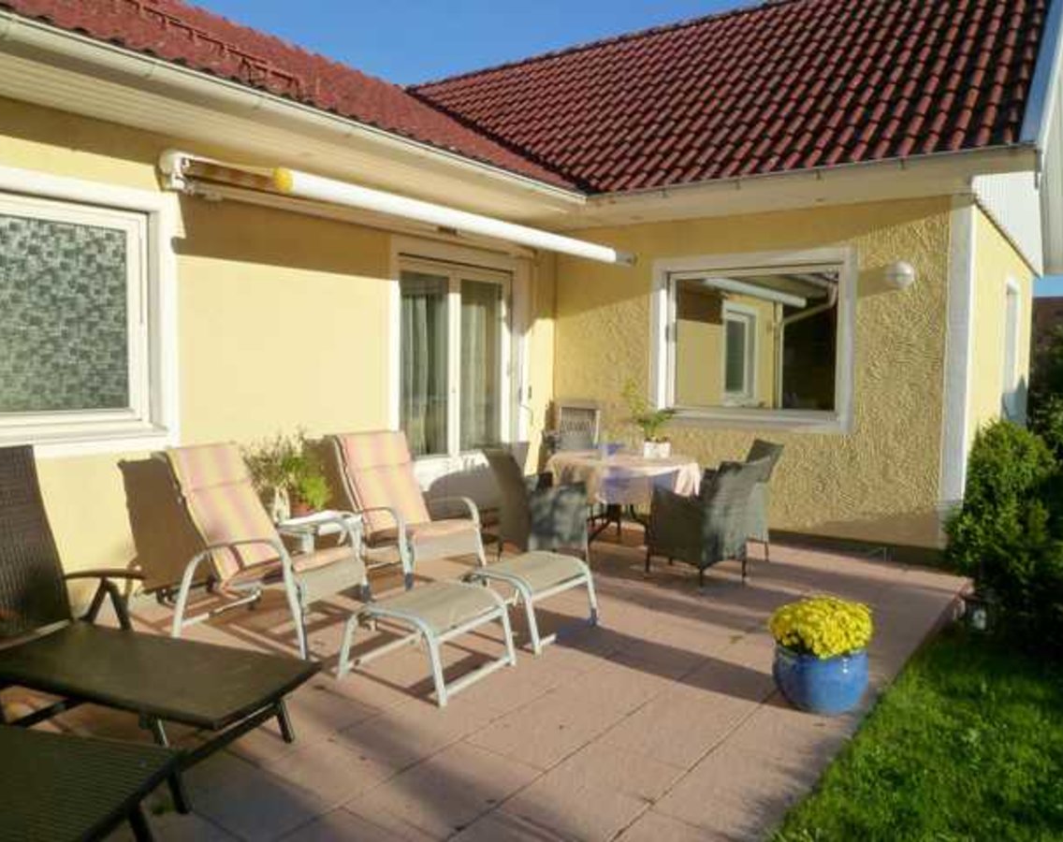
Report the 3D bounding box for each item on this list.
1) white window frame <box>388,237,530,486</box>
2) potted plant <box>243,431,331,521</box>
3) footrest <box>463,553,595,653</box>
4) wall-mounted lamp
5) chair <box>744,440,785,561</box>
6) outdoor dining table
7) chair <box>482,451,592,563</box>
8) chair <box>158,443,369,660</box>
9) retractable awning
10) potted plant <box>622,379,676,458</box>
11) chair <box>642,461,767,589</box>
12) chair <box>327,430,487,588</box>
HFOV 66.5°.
[{"bbox_3d":[-0.575,-0.387,6.901,0.120,2.117,1.743,4,5,36],"label":"white window frame"},{"bbox_3d":[-1.497,0.348,5.042,0.420,0.560,0.480,4,5,36],"label":"potted plant"},{"bbox_3d":[-0.038,0.959,4.491,0.599,0.372,0.613,4,5,36],"label":"footrest"},{"bbox_3d":[2.695,-1.059,5.937,0.200,0.200,0.200,4,5,36],"label":"wall-mounted lamp"},{"bbox_3d":[1.606,0.615,6.369,0.681,0.880,0.566,0,4,-1],"label":"chair"},{"bbox_3d":[0.700,0.673,6.447,1.218,0.739,1.218,0,4,0],"label":"outdoor dining table"},{"bbox_3d":[0.068,0.623,5.889,0.613,0.847,0.540,-2,5,-31],"label":"chair"},{"bbox_3d":[-1.403,0.648,4.392,0.972,1.024,0.652,2,4,24],"label":"chair"},{"bbox_3d":[-0.649,-1.422,5.780,1.029,0.319,3.712,3,5,36],"label":"retractable awning"},{"bbox_3d":[0.918,-0.014,6.256,0.360,0.610,0.380,4,5,36],"label":"potted plant"},{"bbox_3d":[1.202,0.663,5.690,0.566,0.866,0.681,-3,5,-41],"label":"chair"},{"bbox_3d":[-0.850,0.577,5.551,0.803,0.964,0.672,4,5,36],"label":"chair"}]

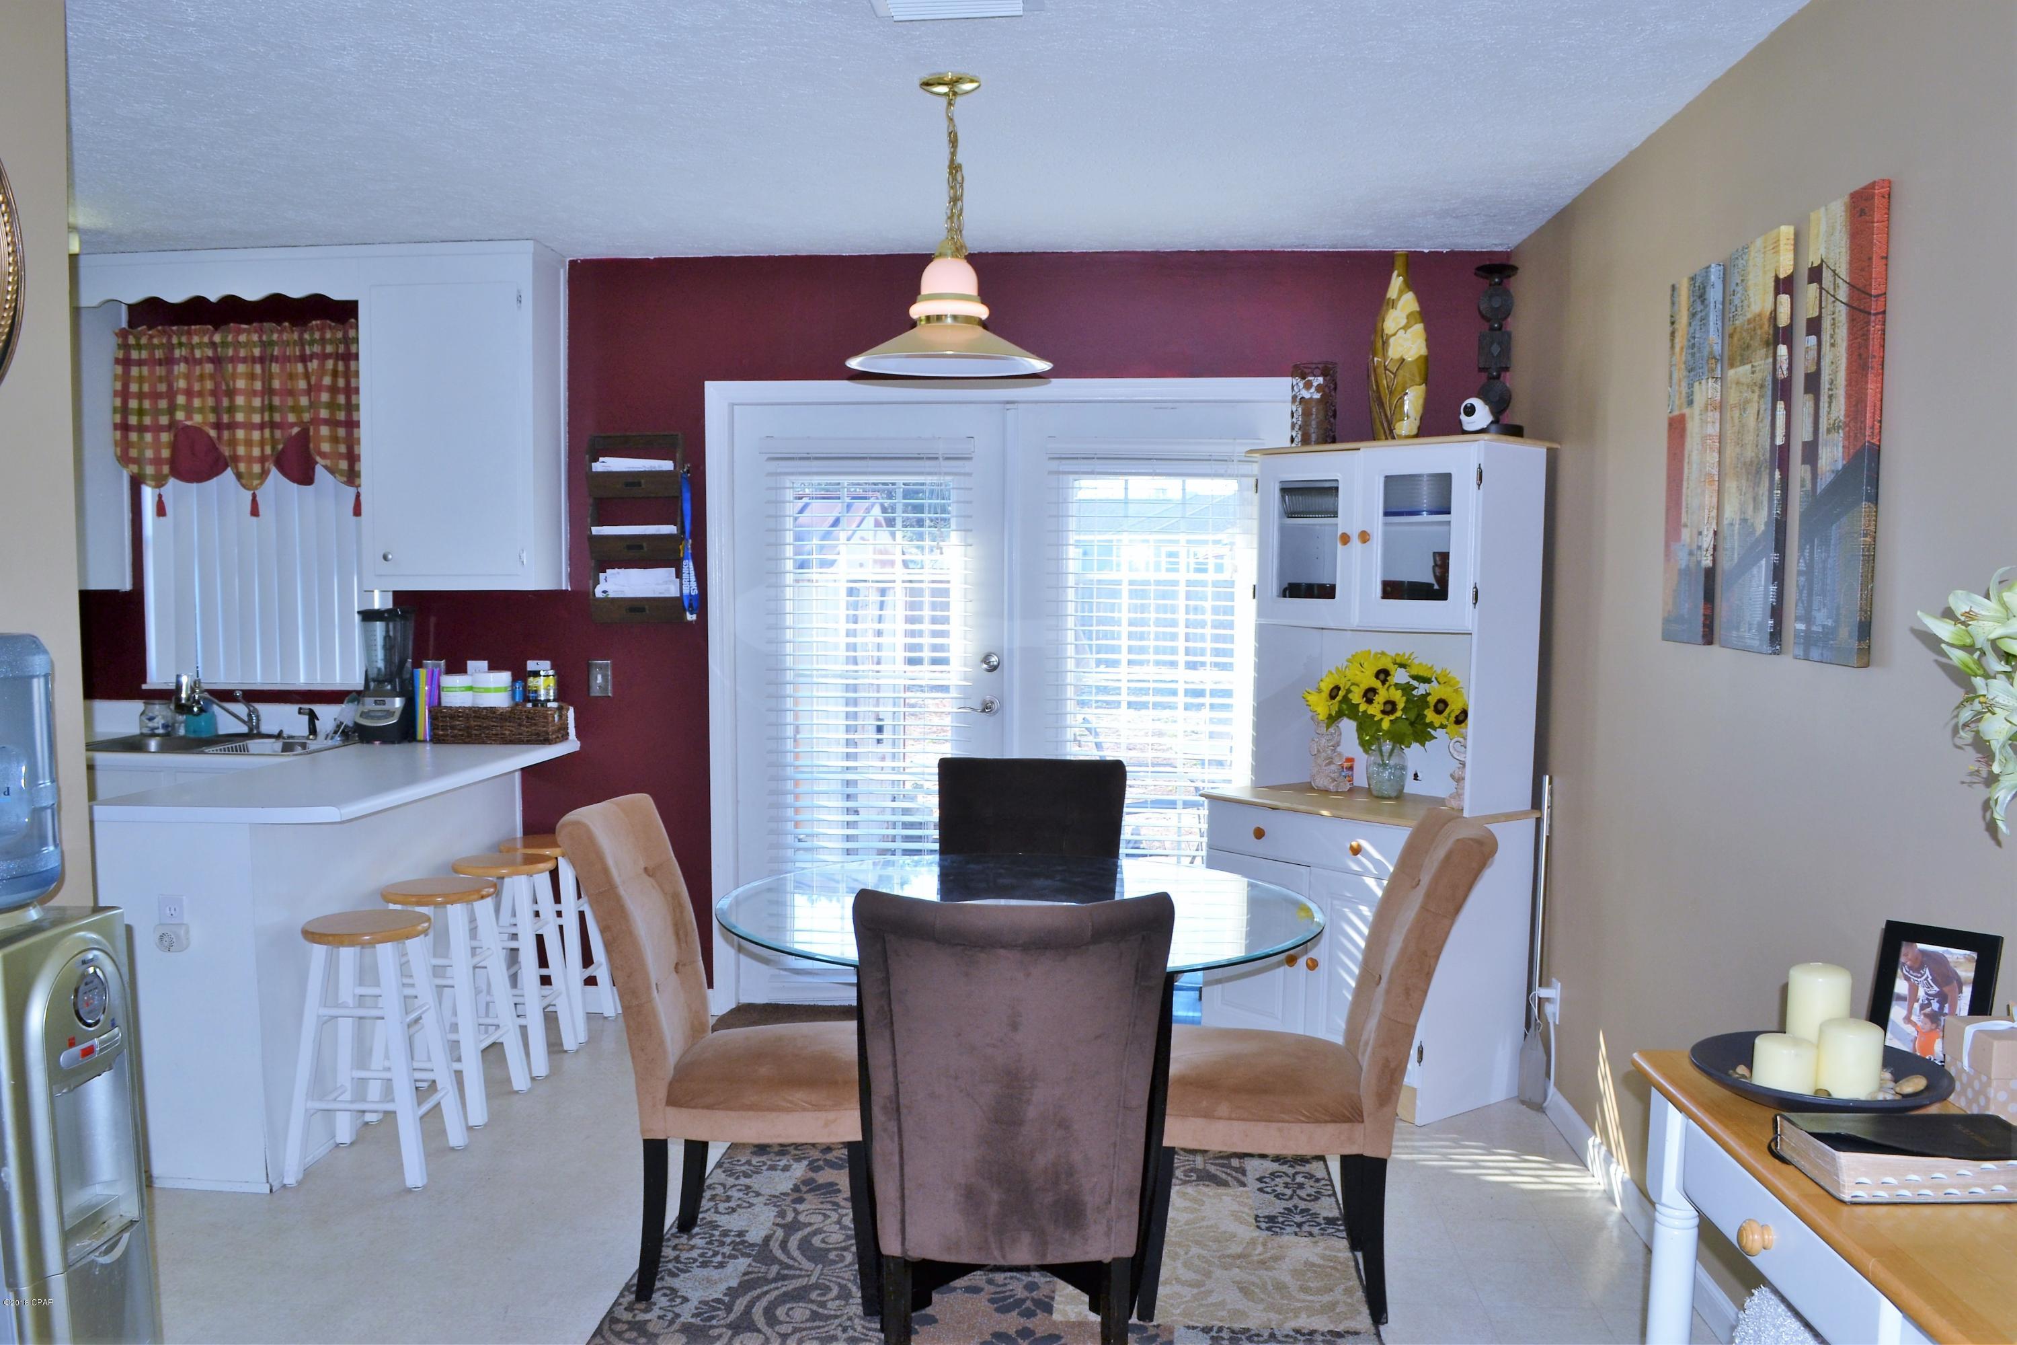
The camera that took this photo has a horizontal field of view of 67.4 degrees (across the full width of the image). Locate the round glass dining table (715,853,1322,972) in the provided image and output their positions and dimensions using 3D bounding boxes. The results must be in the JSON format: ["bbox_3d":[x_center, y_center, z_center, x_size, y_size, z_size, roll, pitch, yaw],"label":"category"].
[{"bbox_3d":[0.018,0.877,3.243,1.235,0.760,1.235,0,4,0],"label":"round glass dining table"}]

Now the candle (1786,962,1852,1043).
[{"bbox_3d":[1.153,0.498,2.151,0.076,0.151,0.076,1,4,4],"label":"candle"}]

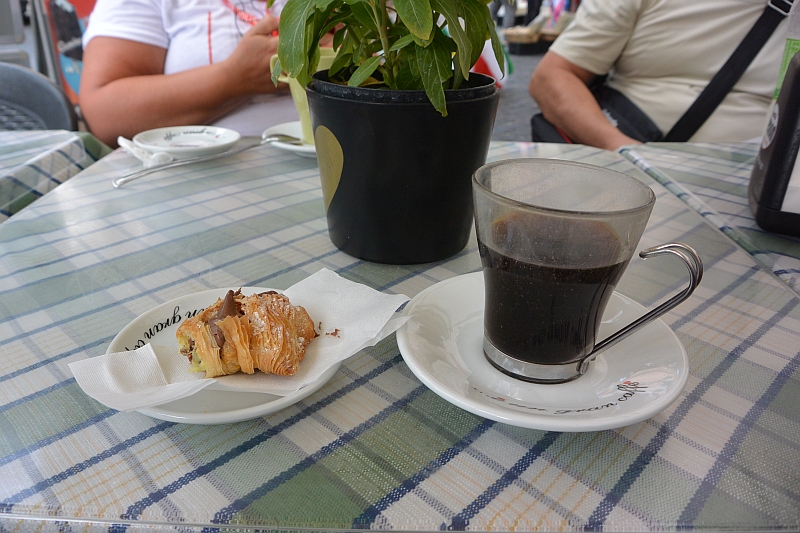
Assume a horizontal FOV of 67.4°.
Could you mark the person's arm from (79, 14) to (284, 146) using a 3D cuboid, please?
[{"bbox_3d":[-0.343,-0.291,0.950,0.330,0.210,0.190,0,27,-5],"label":"person's arm"}]

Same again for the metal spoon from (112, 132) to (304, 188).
[{"bbox_3d":[-0.188,-0.108,0.613,0.200,0.020,0.038,-21,35,-31],"label":"metal spoon"}]

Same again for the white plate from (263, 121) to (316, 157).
[{"bbox_3d":[-0.082,-0.143,0.698,0.150,0.022,0.150,2,26,-1],"label":"white plate"}]

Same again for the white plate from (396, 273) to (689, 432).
[{"bbox_3d":[0.076,0.045,0.333,0.153,0.022,0.153,2,26,-1],"label":"white plate"}]

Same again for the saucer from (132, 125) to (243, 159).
[{"bbox_3d":[-0.237,-0.137,0.676,0.118,0.020,0.118,2,26,-1],"label":"saucer"}]

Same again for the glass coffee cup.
[{"bbox_3d":[0.090,0.009,0.307,0.114,0.097,0.084,24,34,37],"label":"glass coffee cup"}]

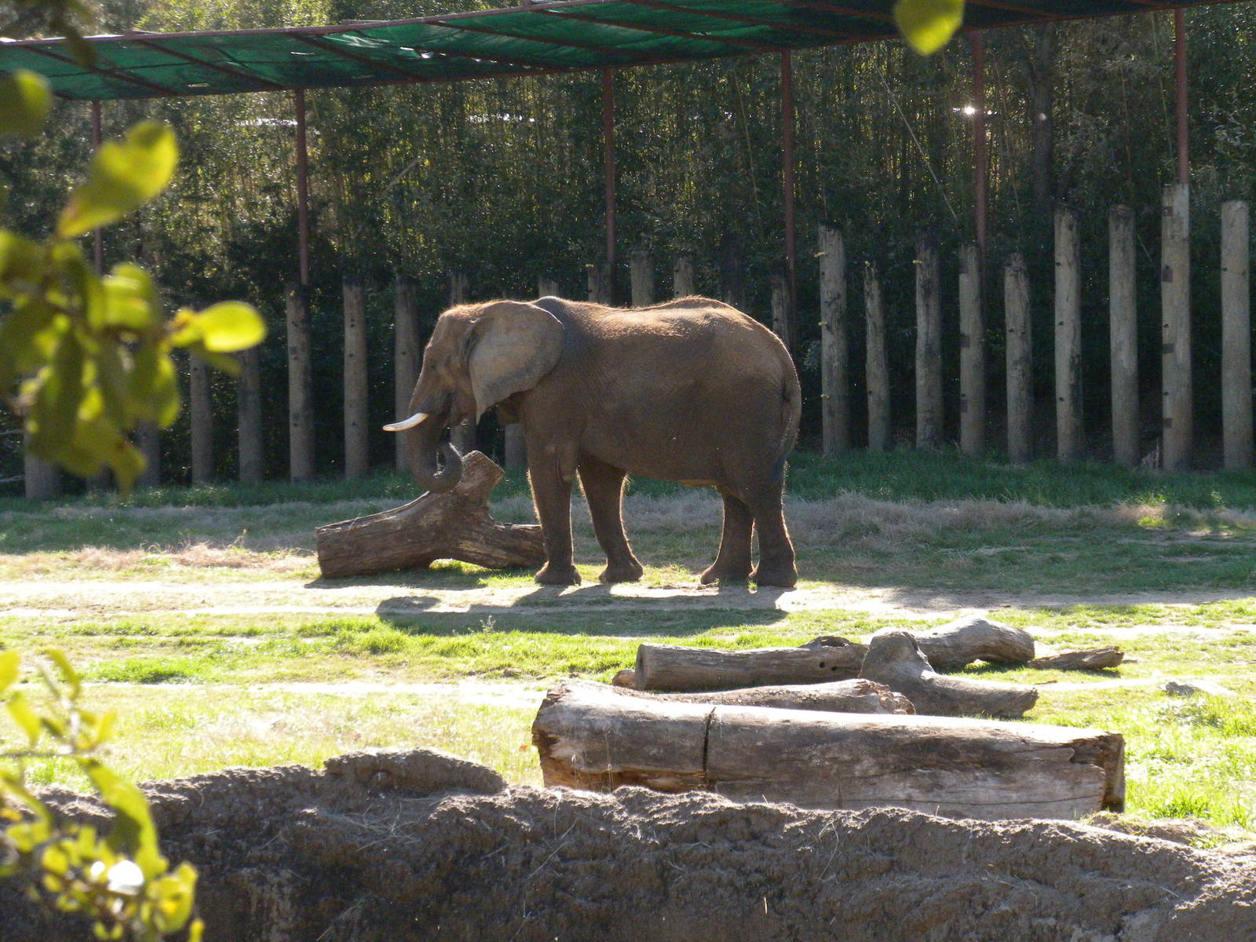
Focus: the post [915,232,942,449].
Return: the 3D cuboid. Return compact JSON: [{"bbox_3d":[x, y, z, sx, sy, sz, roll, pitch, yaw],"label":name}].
[{"bbox_3d":[3.549,-1.536,51.000,0.307,2.550,0.307,-1,3,4],"label":"post"}]

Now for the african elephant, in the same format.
[{"bbox_3d":[-0.309,-0.270,38.303,3.550,2.530,1.320,0,5,14],"label":"african elephant"}]

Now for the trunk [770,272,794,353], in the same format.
[{"bbox_3d":[1.867,-1.244,52.214,0.280,2.250,0.280,-1,4,0],"label":"trunk"}]

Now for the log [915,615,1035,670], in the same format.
[{"bbox_3d":[2.516,1.244,31.986,1.000,0.370,0.400,-1,4,2],"label":"log"}]

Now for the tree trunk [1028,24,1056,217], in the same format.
[{"bbox_3d":[5.347,-3.568,55.762,0.330,6.200,0.330,-1,4,0],"label":"tree trunk"}]

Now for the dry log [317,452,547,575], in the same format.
[{"bbox_3d":[-1.791,0.399,39.500,2.120,1.130,0.750,-2,3,-7],"label":"dry log"}]

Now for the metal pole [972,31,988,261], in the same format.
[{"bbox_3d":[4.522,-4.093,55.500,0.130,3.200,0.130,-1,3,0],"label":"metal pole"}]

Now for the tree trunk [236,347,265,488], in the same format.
[{"bbox_3d":[-5.112,-0.964,58.500,0.300,2.250,0.300,-1,3,0],"label":"tree trunk"}]

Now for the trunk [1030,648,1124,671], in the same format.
[{"bbox_3d":[3.273,1.372,31.494,0.700,0.160,0.190,-1,4,-3],"label":"trunk"}]

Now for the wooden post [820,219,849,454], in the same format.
[{"bbox_3d":[2.714,-1.729,57.000,0.330,3.050,0.330,-1,3,0],"label":"wooden post"}]

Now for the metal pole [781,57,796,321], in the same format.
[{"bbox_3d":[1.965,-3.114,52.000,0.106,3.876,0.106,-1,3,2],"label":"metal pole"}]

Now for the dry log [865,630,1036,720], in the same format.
[{"bbox_3d":[2.054,1.302,27.600,1.150,0.550,0.500,-1,3,0],"label":"dry log"}]

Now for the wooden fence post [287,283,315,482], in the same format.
[{"bbox_3d":[-4.093,-1.104,54.000,0.301,2.467,0.301,-1,3,-4],"label":"wooden fence post"}]

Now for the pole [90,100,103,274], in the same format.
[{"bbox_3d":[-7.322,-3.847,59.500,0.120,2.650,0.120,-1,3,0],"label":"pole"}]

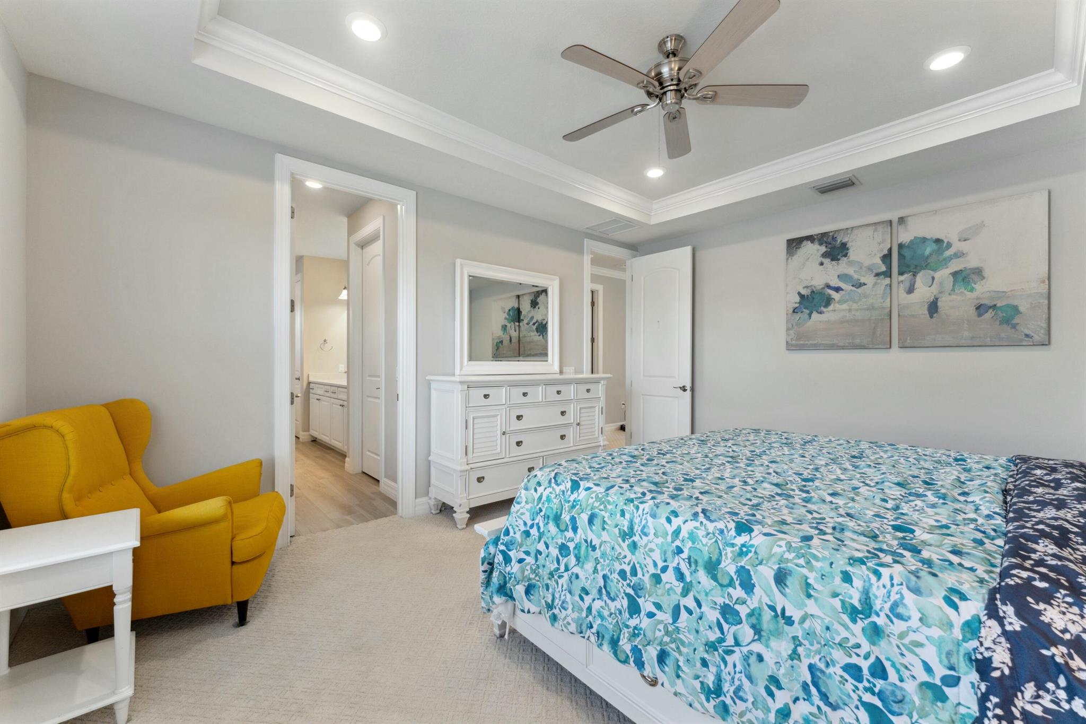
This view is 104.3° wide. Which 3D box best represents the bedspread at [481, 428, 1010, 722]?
[{"bbox_3d":[1.041,0.749,1.980,2.150,0.600,1.610,0,0,-40],"label":"bedspread"}]

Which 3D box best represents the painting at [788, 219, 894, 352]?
[{"bbox_3d":[2.495,-0.614,3.604,0.037,1.011,0.751,0,0,-40],"label":"painting"}]

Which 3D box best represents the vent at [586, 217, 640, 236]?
[{"bbox_3d":[0.735,-1.404,4.472,0.440,0.025,0.460,0,0,-40],"label":"vent"}]

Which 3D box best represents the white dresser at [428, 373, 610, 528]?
[{"bbox_3d":[-0.137,0.675,3.733,1.673,1.112,0.510,0,0,-40],"label":"white dresser"}]

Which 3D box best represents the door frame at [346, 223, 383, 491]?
[{"bbox_3d":[-1.735,-0.061,4.284,0.140,2.577,1.010,0,0,-40],"label":"door frame"}]

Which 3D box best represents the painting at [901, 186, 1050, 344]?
[{"bbox_3d":[3.005,-0.609,2.997,0.037,1.000,0.749,0,0,-40],"label":"painting"}]

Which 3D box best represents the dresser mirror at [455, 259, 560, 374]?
[{"bbox_3d":[-0.276,-0.367,3.910,1.135,0.967,0.050,0,0,-40],"label":"dresser mirror"}]

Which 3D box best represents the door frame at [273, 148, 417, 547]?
[{"bbox_3d":[-1.415,-0.064,3.107,0.950,2.578,0.135,0,0,-40],"label":"door frame"}]

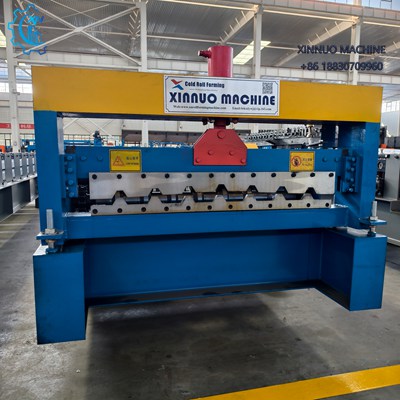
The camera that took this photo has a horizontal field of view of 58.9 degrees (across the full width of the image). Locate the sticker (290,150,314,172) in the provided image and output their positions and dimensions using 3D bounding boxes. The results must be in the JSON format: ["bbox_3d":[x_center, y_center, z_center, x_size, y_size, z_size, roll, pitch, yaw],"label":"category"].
[{"bbox_3d":[0.551,-0.207,1.910,0.144,0.103,0.005,-1,7,-13],"label":"sticker"}]

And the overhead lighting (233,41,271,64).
[{"bbox_3d":[3.644,-10.786,26.226,1.150,0.150,4.700,-1,4,-13],"label":"overhead lighting"}]

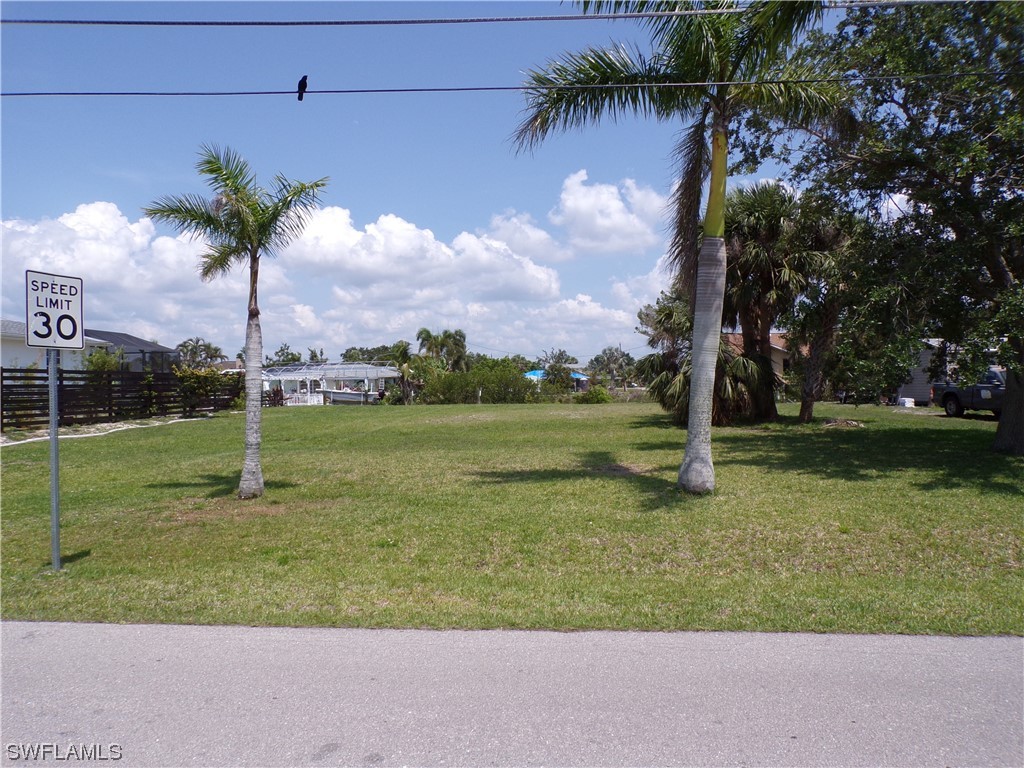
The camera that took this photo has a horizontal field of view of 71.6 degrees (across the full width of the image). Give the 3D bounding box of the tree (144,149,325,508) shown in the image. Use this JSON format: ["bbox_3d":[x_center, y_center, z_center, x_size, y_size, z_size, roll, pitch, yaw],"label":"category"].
[{"bbox_3d":[-4.180,-0.960,10.750,2.750,5.350,2.600,0,0,0],"label":"tree"}]

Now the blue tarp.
[{"bbox_3d":[6.700,-1.400,108.000,9.700,1.450,4.000,0,0,0],"label":"blue tarp"}]

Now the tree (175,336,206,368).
[{"bbox_3d":[-19.500,-0.750,43.000,2.100,4.300,2.100,0,0,0],"label":"tree"}]

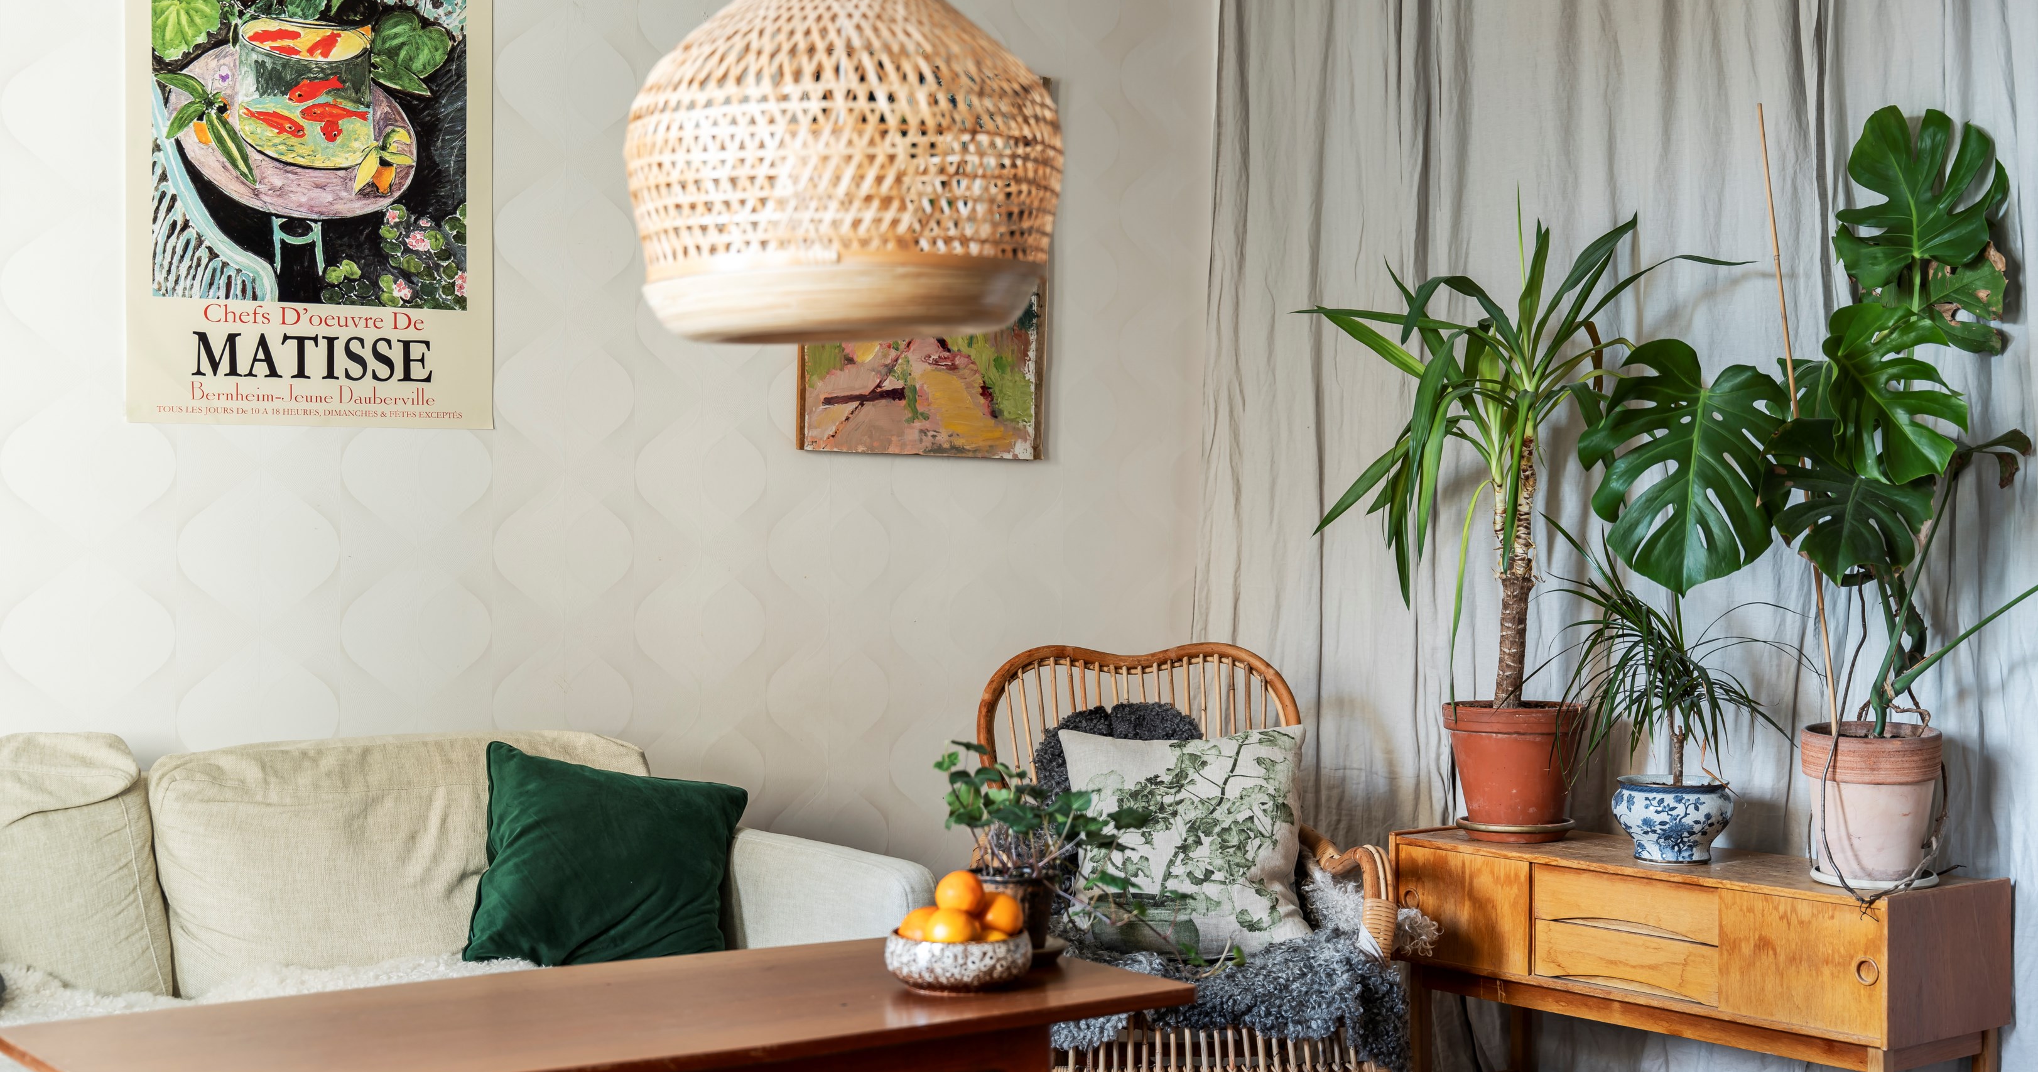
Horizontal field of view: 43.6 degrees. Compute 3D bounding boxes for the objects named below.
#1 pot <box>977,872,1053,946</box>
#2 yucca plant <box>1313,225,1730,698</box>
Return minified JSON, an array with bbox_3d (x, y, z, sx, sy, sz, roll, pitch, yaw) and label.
[{"bbox_3d":[-0.006,0.503,3.421,0.116,0.103,0.116,0,-1,0],"label":"pot"},{"bbox_3d":[0.856,-0.134,4.339,0.600,0.847,0.710,0,-1,-35],"label":"yucca plant"}]

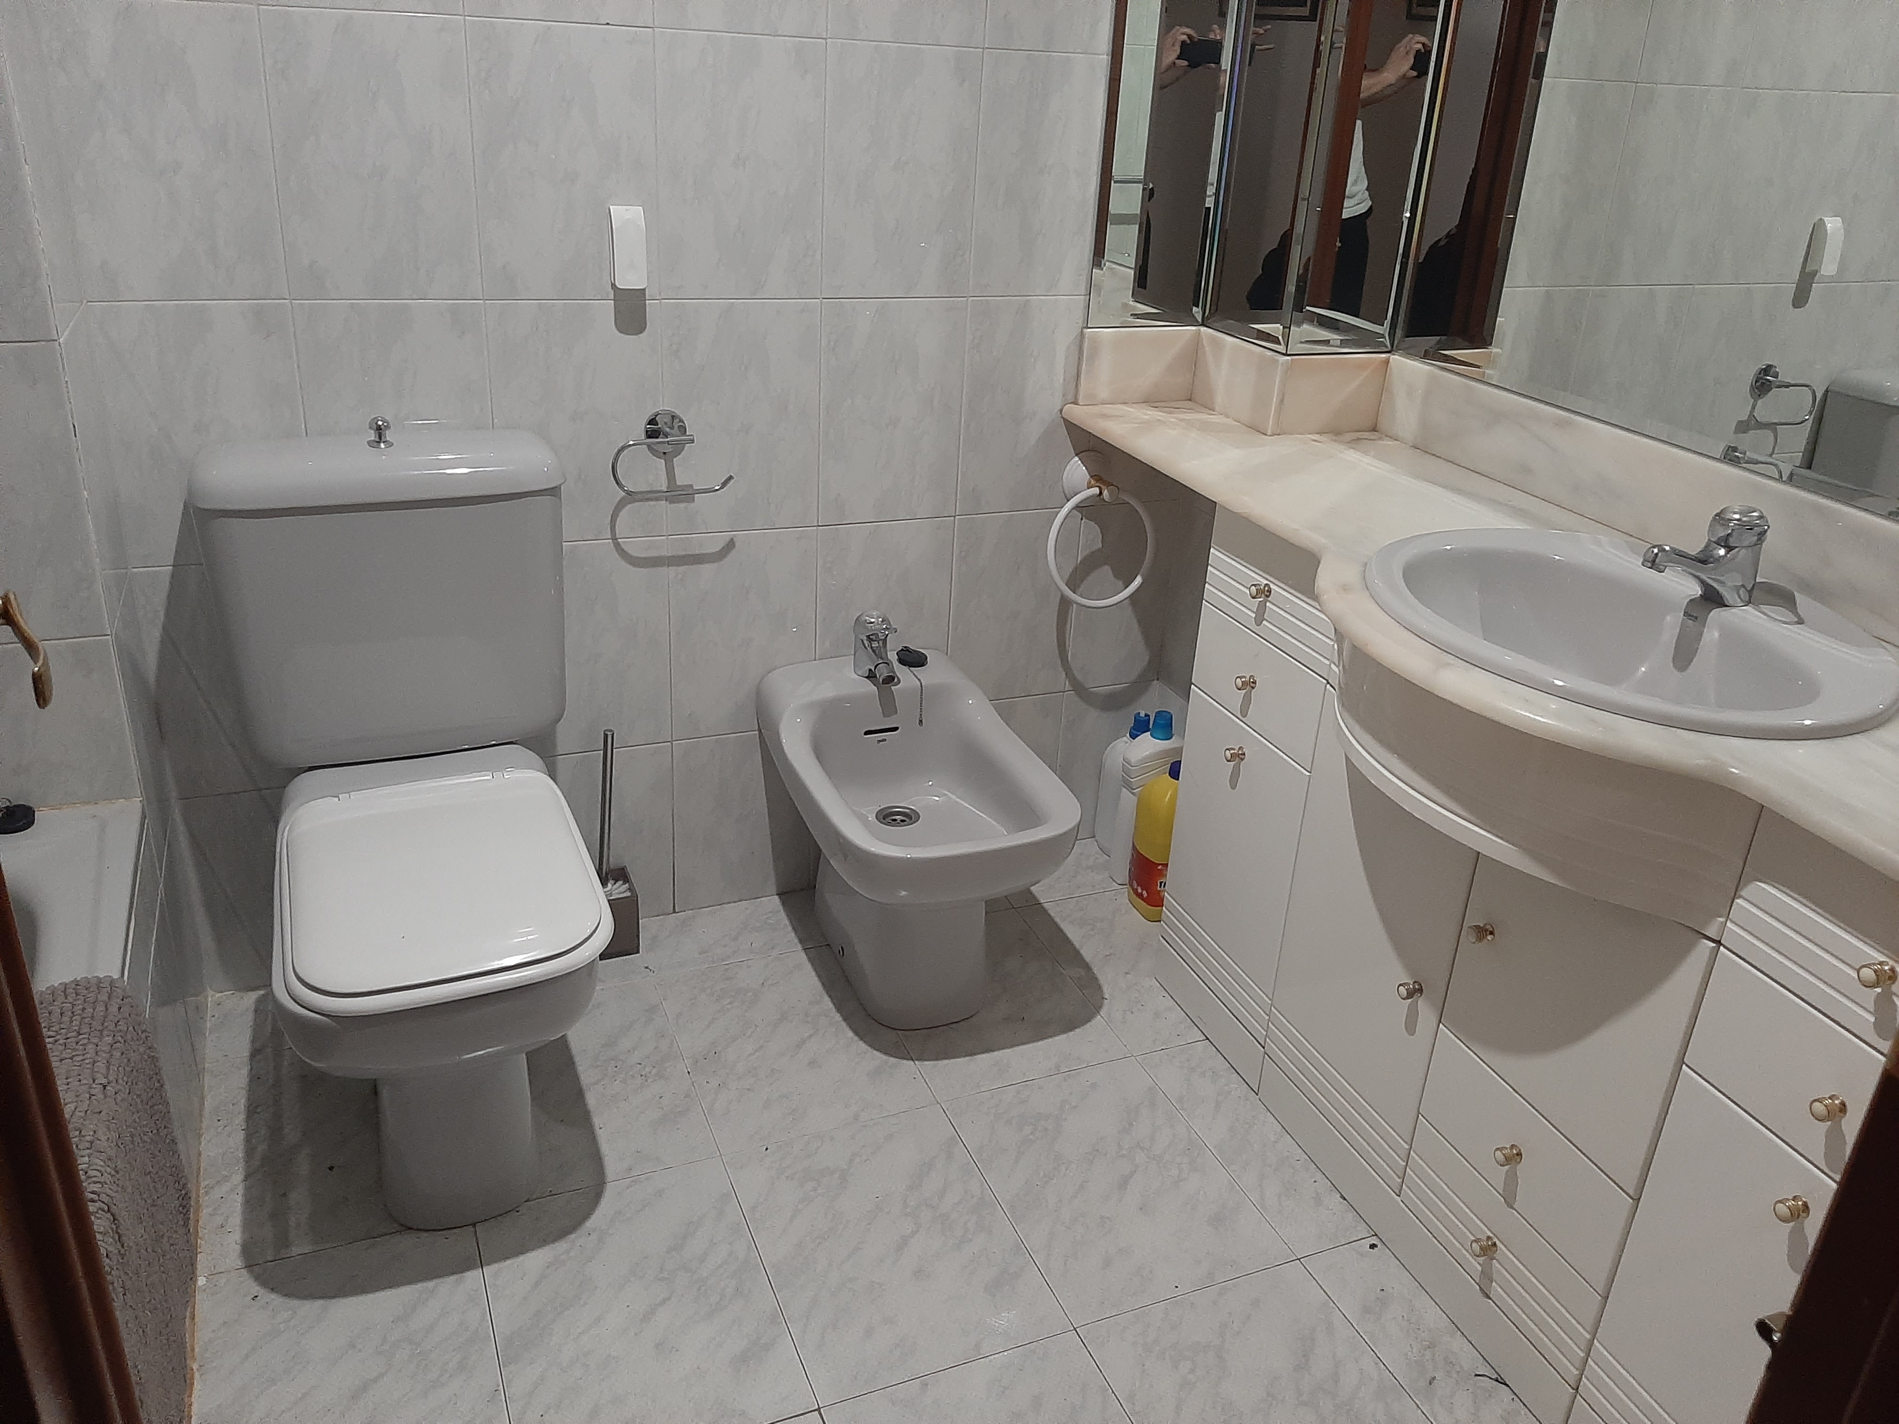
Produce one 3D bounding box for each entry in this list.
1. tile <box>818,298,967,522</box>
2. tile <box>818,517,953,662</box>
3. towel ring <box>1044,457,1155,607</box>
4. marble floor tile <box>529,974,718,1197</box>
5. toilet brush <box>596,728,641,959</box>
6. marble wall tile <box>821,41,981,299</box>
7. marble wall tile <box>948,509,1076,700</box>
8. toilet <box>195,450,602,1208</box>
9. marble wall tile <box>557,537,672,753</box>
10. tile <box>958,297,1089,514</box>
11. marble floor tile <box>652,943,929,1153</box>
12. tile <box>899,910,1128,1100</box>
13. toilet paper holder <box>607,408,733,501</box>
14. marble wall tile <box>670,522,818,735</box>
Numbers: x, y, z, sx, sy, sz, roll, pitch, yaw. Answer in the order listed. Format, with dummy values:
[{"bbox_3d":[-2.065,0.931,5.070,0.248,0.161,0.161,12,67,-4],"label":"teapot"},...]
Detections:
[{"bbox_3d":[-0.087,-0.446,2.123,0.228,0.331,0.010,-8,27,-23],"label":"tile"},{"bbox_3d":[-0.106,-0.146,2.263,0.228,0.331,0.010,-8,27,-23],"label":"tile"},{"bbox_3d":[0.232,-0.286,2.278,0.191,0.245,0.086,-7,27,-22],"label":"towel ring"},{"bbox_3d":[-0.504,0.502,1.918,0.300,0.010,0.398,-7,27,-22],"label":"marble floor tile"},{"bbox_3d":[-0.518,0.193,2.133,0.084,0.366,0.083,-7,27,-22],"label":"toilet brush"},{"bbox_3d":[-0.068,-0.742,1.973,0.225,0.330,0.015,-7,27,-22],"label":"marble wall tile"},{"bbox_3d":[0.102,-0.170,2.318,0.225,0.327,0.010,-7,27,-22],"label":"marble wall tile"},{"bbox_3d":[-0.620,0.142,1.699,0.420,0.813,0.696,-7,27,-22],"label":"toilet"},{"bbox_3d":[-0.522,-0.091,2.086,0.228,0.331,0.010,-8,27,-23],"label":"marble wall tile"},{"bbox_3d":[0.120,-0.469,2.196,0.225,0.330,0.015,-7,27,-22],"label":"tile"},{"bbox_3d":[-0.228,0.467,2.031,0.300,0.010,0.398,-7,27,-22],"label":"marble floor tile"},{"bbox_3d":[0.049,0.440,2.173,0.304,0.015,0.402,-7,27,-22],"label":"tile"},{"bbox_3d":[-0.387,-0.360,1.973,0.171,0.107,0.065,-8,27,-23],"label":"toilet paper holder"},{"bbox_3d":[-0.314,-0.118,2.175,0.228,0.331,0.010,-8,27,-23],"label":"marble wall tile"}]

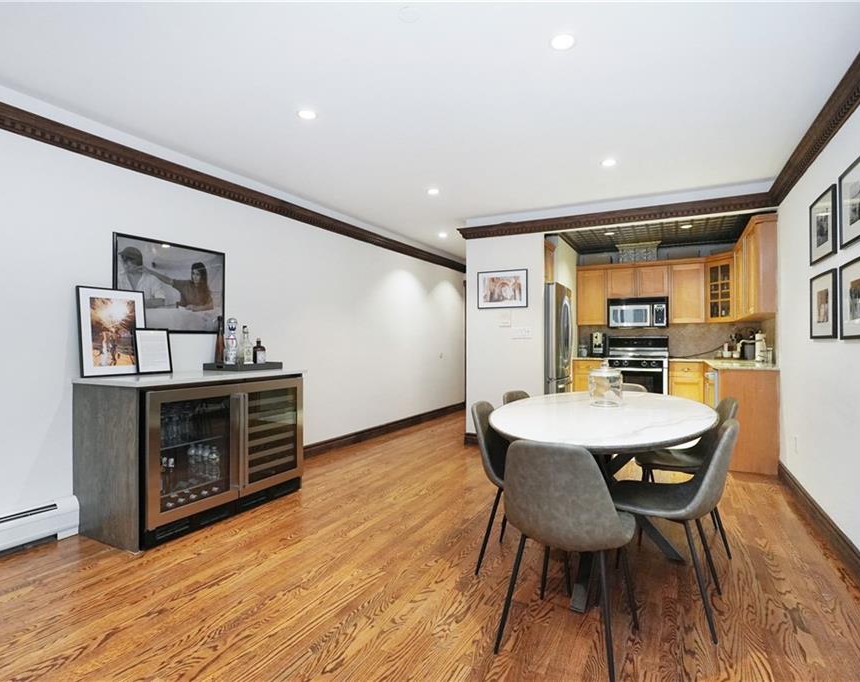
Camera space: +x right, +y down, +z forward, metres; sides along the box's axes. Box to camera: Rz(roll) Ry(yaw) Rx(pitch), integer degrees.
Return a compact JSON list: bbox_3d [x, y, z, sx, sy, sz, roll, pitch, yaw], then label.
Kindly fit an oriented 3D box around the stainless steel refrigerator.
[{"bbox_3d":[1.229,0.269,5.464,0.840,1.780,0.910,0,0,28],"label":"stainless steel refrigerator"}]

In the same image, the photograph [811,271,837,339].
[{"bbox_3d":[2.423,-0.212,2.810,0.022,0.400,0.500,0,0,28],"label":"photograph"}]

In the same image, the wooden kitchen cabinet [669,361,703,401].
[{"bbox_3d":[3.358,0.695,5.961,0.400,0.880,0.600,0,0,28],"label":"wooden kitchen cabinet"}]

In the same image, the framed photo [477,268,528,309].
[{"bbox_3d":[0.777,-0.551,4.890,0.560,0.410,0.025,0,0,28],"label":"framed photo"}]

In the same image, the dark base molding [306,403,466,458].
[{"bbox_3d":[-0.320,1.075,5.876,0.030,0.120,3.540,0,0,30],"label":"dark base molding"}]

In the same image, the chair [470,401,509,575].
[{"bbox_3d":[0.515,0.761,2.369,0.535,0.830,0.455,0,0,29],"label":"chair"}]

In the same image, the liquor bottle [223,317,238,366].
[{"bbox_3d":[-1.454,0.015,3.336,0.090,0.360,0.090,0,0,28],"label":"liquor bottle"}]

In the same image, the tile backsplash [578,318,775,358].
[{"bbox_3d":[3.248,0.000,6.360,2.260,0.450,0.030,0,0,28],"label":"tile backsplash"}]

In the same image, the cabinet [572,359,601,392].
[{"bbox_3d":[2.491,0.711,6.902,0.480,0.880,0.610,0,0,28],"label":"cabinet"}]

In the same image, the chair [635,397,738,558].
[{"bbox_3d":[1.497,0.760,2.696,0.535,0.830,0.455,0,0,21],"label":"chair"}]

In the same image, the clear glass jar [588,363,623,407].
[{"bbox_3d":[1.116,0.271,2.880,0.195,0.280,0.195,0,0,28],"label":"clear glass jar"}]

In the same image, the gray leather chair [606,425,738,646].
[{"bbox_3d":[1.019,0.725,1.979,0.540,0.820,0.470,0,0,35],"label":"gray leather chair"}]

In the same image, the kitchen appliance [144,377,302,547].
[{"bbox_3d":[-1.506,0.700,3.127,0.600,0.870,1.190,0,0,29],"label":"kitchen appliance"}]

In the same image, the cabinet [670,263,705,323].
[{"bbox_3d":[3.433,-0.640,6.080,0.400,0.790,0.330,0,0,28],"label":"cabinet"}]

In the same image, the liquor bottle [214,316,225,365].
[{"bbox_3d":[-1.536,-0.005,3.321,0.075,0.350,0.075,0,0,29],"label":"liquor bottle"}]

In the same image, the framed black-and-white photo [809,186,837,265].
[{"bbox_3d":[2.237,-0.643,2.586,0.030,0.365,0.450,0,0,28],"label":"framed black-and-white photo"}]

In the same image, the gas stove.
[{"bbox_3d":[3.041,0.555,6.609,0.760,1.200,0.680,0,0,28],"label":"gas stove"}]

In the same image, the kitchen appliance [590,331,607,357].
[{"bbox_3d":[2.407,0.050,6.525,0.180,0.345,0.330,0,0,28],"label":"kitchen appliance"}]

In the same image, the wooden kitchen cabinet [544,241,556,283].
[{"bbox_3d":[1.043,-0.920,5.349,0.600,0.430,0.920,0,0,28],"label":"wooden kitchen cabinet"}]

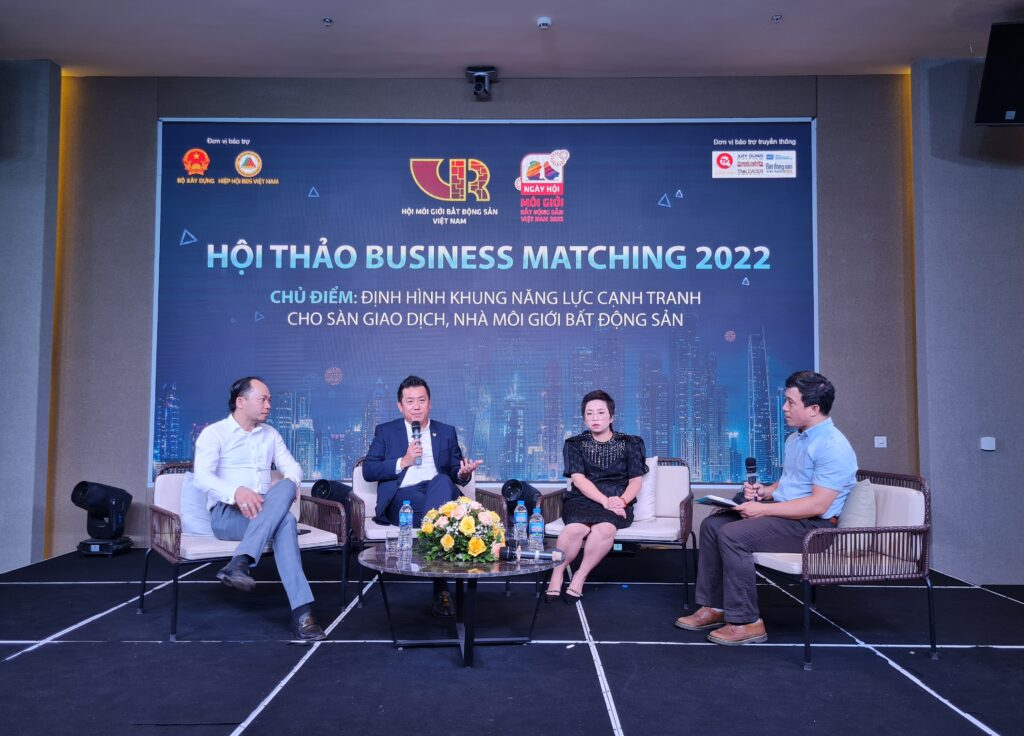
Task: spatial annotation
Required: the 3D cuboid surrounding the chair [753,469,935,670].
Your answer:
[{"bbox_3d":[1.394,0.865,3.614,0.640,0.755,0.890,1,-4,-12],"label":"chair"}]

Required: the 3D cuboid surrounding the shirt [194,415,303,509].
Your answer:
[{"bbox_3d":[-1.353,0.477,3.954,0.400,0.490,0.500,-3,-5,43],"label":"shirt"}]

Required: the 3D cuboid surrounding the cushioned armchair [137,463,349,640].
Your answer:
[{"bbox_3d":[-1.381,0.881,3.987,0.890,0.750,0.640,3,-5,-40],"label":"cushioned armchair"}]

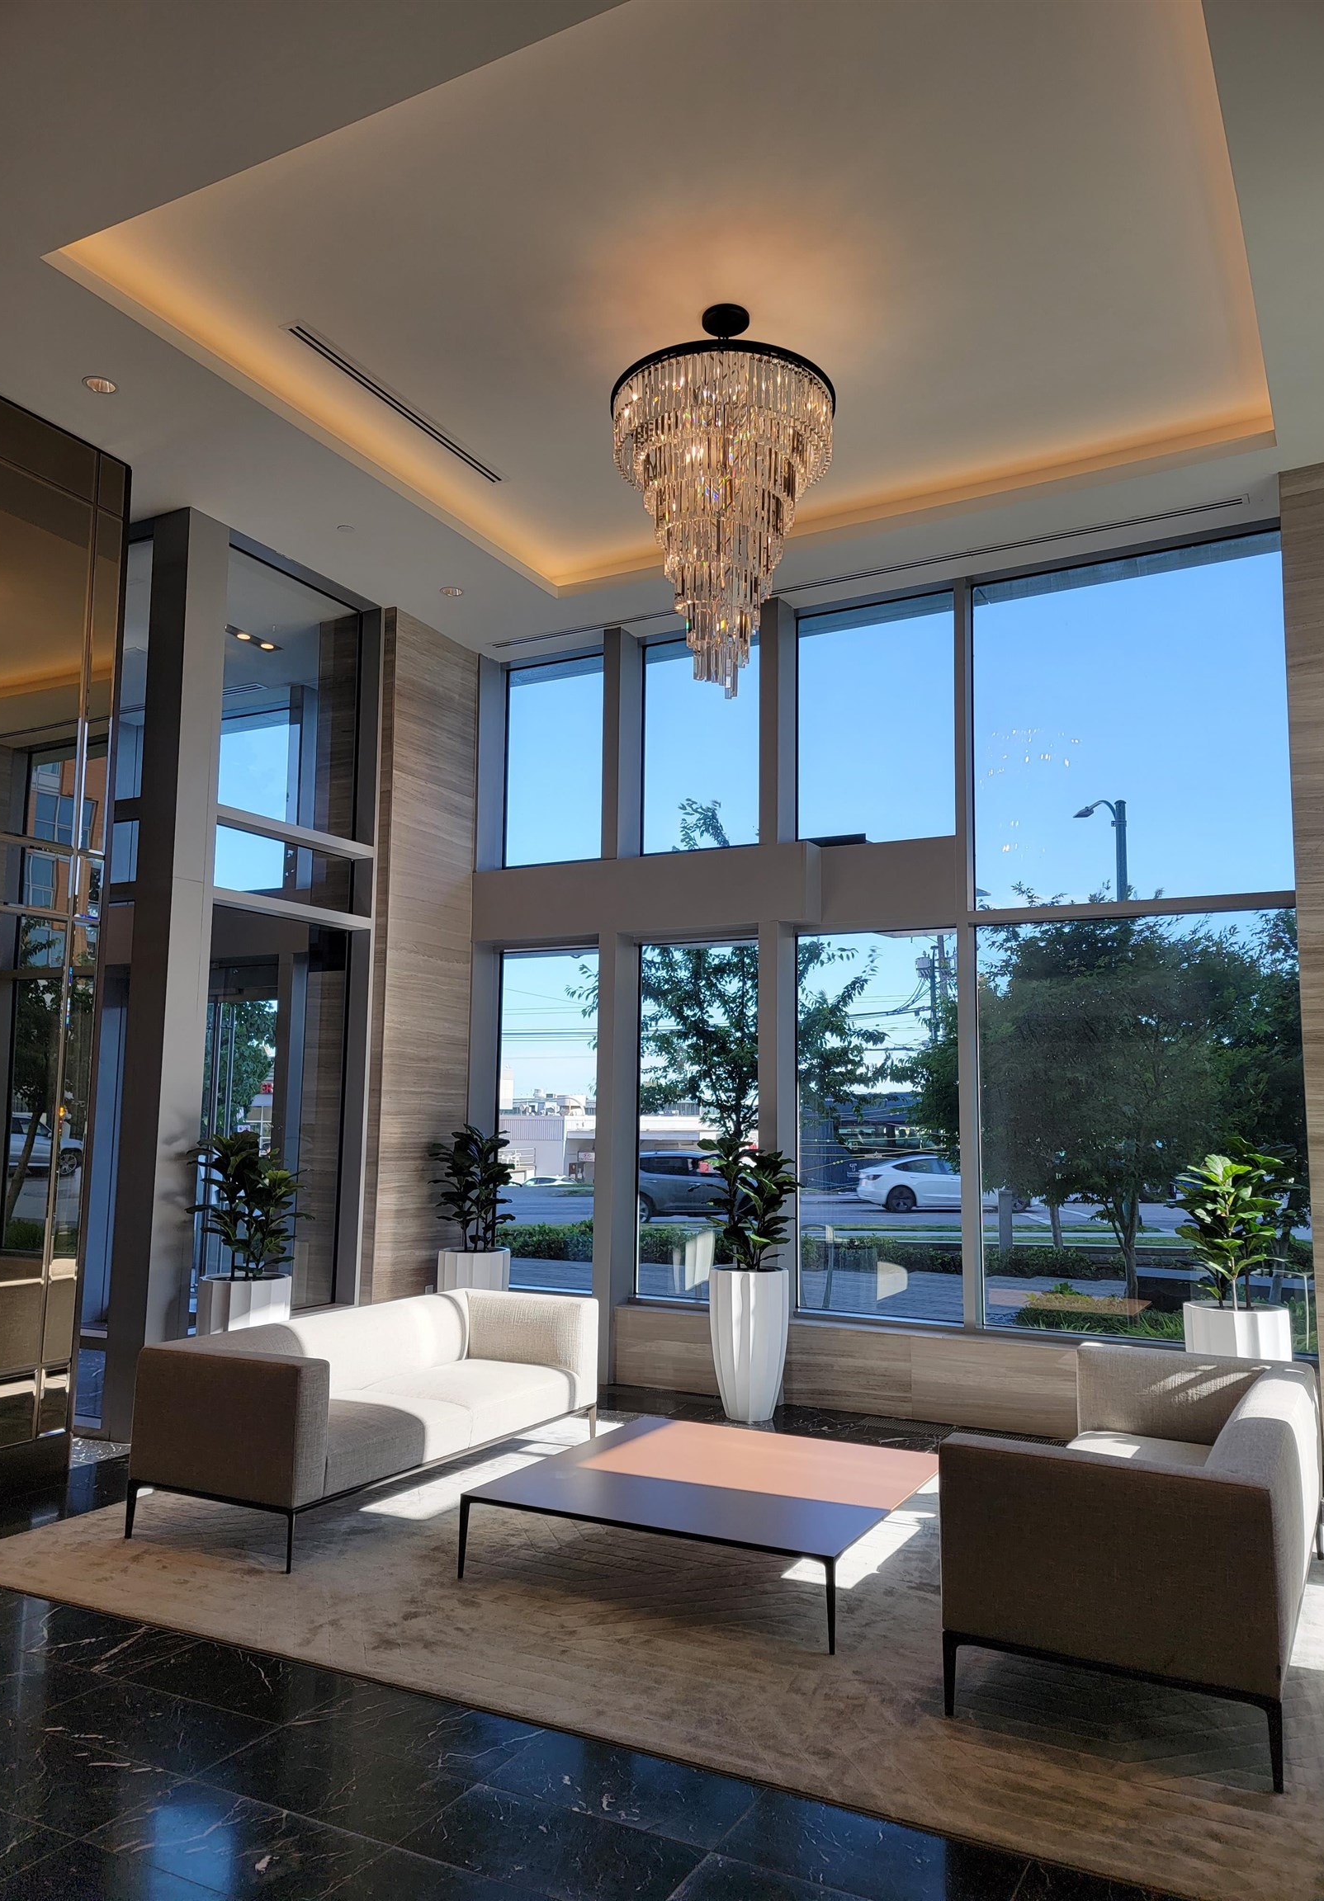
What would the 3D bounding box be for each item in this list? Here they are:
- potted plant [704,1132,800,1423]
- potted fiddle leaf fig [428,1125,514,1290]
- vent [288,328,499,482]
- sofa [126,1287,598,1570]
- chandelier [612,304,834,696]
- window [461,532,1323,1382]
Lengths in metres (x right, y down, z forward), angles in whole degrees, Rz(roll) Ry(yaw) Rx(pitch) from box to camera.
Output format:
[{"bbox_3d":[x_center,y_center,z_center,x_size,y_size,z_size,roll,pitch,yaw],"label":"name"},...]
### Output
[{"bbox_3d":[0.490,1.773,7.229,0.500,1.505,0.500,1,-8,0],"label":"potted plant"},{"bbox_3d":[-1.178,1.855,8.112,0.500,1.530,0.500,-3,-9,28],"label":"potted fiddle leaf fig"},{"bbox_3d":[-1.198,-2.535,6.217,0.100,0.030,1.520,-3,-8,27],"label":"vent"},{"bbox_3d":[-1.139,1.919,5.598,0.800,0.690,2.030,-3,-8,27],"label":"sofa"},{"bbox_3d":[0.256,-1.808,5.354,0.920,1.640,0.920,1,-7,0],"label":"chandelier"},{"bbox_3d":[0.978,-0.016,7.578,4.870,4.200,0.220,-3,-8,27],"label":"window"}]

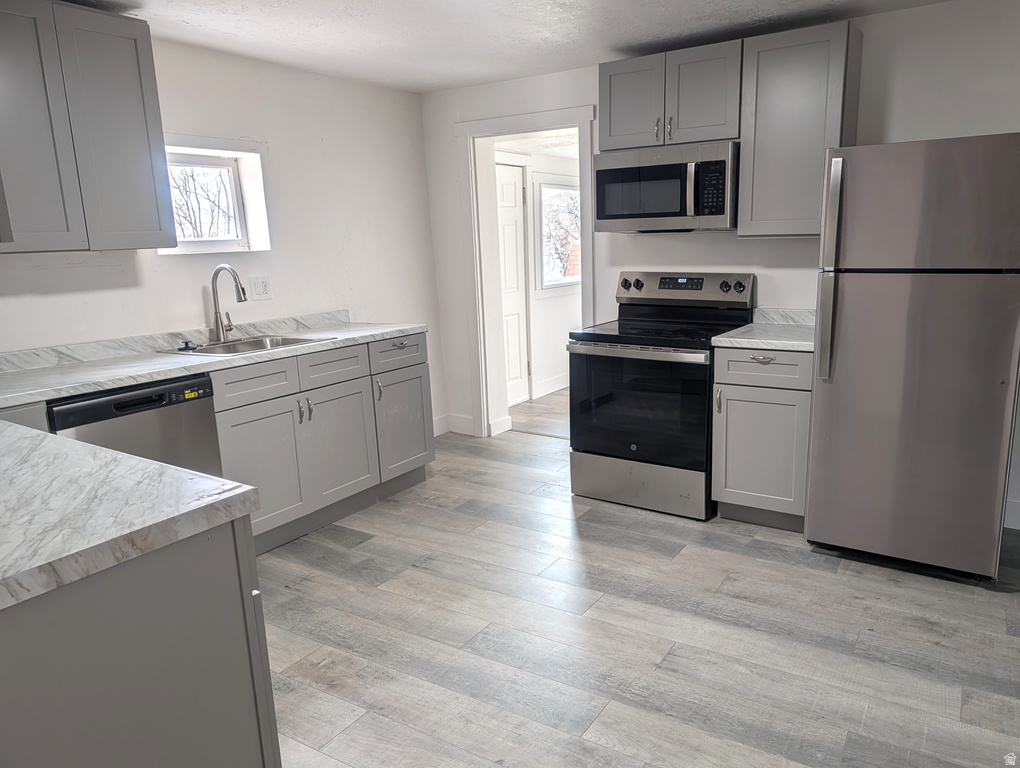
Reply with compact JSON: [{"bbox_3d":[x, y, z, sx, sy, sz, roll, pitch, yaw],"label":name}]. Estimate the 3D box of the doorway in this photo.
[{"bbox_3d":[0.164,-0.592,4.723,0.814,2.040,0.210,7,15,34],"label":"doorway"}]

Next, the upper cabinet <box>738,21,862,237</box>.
[{"bbox_3d":[1.383,-1.175,3.393,0.453,0.910,0.324,7,15,34],"label":"upper cabinet"}]

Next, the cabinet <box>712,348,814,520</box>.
[{"bbox_3d":[1.347,0.214,3.558,0.453,0.880,0.632,7,15,34],"label":"cabinet"}]

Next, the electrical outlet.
[{"bbox_3d":[-1.358,-0.520,3.881,0.008,0.118,0.118,7,15,36],"label":"electrical outlet"}]

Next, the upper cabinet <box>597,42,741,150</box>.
[{"bbox_3d":[0.878,-1.456,3.685,0.754,0.450,0.324,7,15,34],"label":"upper cabinet"}]

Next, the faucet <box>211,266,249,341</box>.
[{"bbox_3d":[-1.391,-0.404,3.600,0.250,0.403,0.100,7,15,36],"label":"faucet"}]

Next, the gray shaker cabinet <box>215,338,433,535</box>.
[{"bbox_3d":[-1.112,0.238,3.823,0.625,0.880,1.350,7,15,36],"label":"gray shaker cabinet"}]

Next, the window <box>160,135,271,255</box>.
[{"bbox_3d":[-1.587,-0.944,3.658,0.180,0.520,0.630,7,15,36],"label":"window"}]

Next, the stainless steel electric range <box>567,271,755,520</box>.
[{"bbox_3d":[0.812,0.018,3.818,0.758,1.187,0.710,7,15,34],"label":"stainless steel electric range"}]

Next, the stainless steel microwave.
[{"bbox_3d":[0.867,-1.022,3.759,0.757,0.412,0.385,7,15,34],"label":"stainless steel microwave"}]

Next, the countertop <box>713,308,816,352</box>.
[{"bbox_3d":[1.329,-0.273,3.444,0.475,0.116,0.648,7,15,34],"label":"countertop"}]

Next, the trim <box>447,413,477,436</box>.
[{"bbox_3d":[-0.367,0.301,5.186,0.225,0.135,0.015,7,15,34],"label":"trim"}]

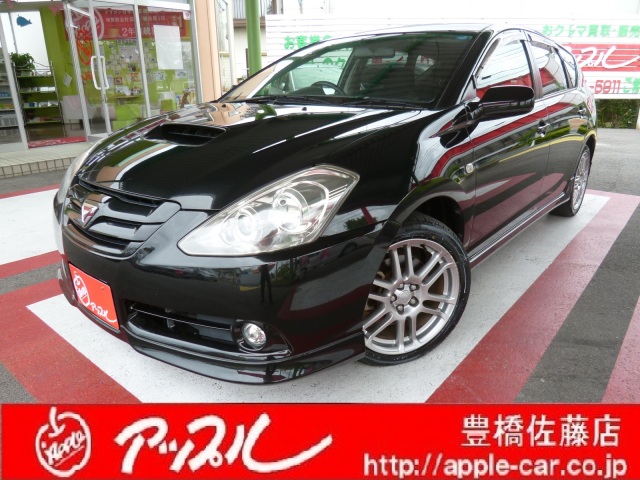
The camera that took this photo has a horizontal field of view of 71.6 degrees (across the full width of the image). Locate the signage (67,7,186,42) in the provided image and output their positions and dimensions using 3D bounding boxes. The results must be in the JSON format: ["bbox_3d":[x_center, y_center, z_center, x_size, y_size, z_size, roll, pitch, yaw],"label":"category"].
[{"bbox_3d":[-4.702,-5.350,11.091,0.030,0.672,3.170,17,25,42],"label":"signage"}]

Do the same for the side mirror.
[{"bbox_3d":[0.790,-0.593,1.896,0.240,0.150,0.130,14,24,38],"label":"side mirror"}]

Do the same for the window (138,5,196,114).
[{"bbox_3d":[-2.921,-3.374,8.816,0.060,2.307,1.119,17,25,42],"label":"window"}]

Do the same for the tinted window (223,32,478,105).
[{"bbox_3d":[0.168,-0.966,2.420,1.400,0.150,0.900,14,49,38],"label":"tinted window"}]

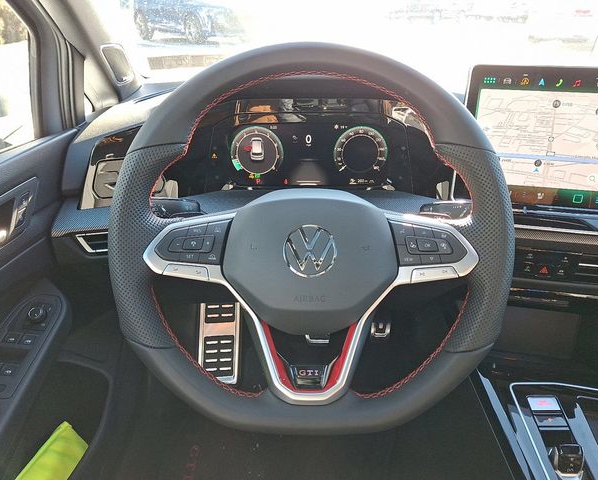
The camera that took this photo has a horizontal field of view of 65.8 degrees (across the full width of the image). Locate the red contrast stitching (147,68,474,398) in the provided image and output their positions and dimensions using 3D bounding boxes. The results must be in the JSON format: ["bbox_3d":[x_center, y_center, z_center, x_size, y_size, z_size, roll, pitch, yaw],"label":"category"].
[{"bbox_3d":[0.012,-0.005,0.432,0.298,0.300,0.030,0,2,0],"label":"red contrast stitching"}]

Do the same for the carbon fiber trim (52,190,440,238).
[{"bbox_3d":[-0.045,-0.035,0.620,0.510,0.032,0.115,0,27,0],"label":"carbon fiber trim"}]

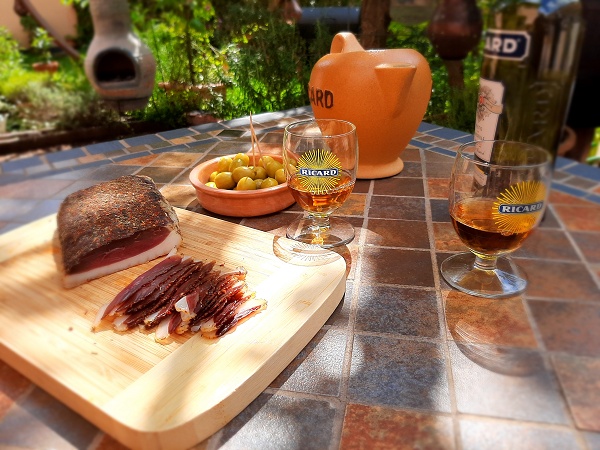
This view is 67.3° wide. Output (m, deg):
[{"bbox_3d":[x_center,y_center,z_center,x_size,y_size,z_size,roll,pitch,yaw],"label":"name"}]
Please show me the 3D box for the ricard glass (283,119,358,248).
[{"bbox_3d":[0.018,-0.036,0.397,0.065,0.101,0.065,-1,28,3],"label":"ricard glass"}]

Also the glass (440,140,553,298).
[{"bbox_3d":[0.140,-0.004,0.328,0.065,0.101,0.065,-13,30,-19],"label":"glass"}]

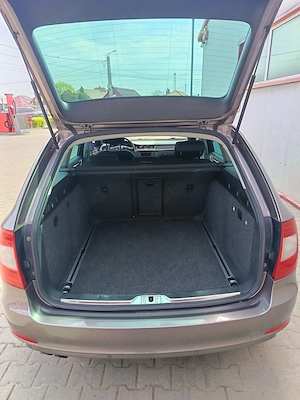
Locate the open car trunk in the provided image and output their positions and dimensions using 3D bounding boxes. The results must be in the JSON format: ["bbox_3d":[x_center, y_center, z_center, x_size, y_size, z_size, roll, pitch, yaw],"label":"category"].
[{"bbox_3d":[-0.013,0.086,1.859,1.100,0.570,1.100,-2,18,0],"label":"open car trunk"}]

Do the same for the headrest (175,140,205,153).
[{"bbox_3d":[0.319,-0.422,2.203,0.240,0.110,0.100,-2,18,0],"label":"headrest"}]

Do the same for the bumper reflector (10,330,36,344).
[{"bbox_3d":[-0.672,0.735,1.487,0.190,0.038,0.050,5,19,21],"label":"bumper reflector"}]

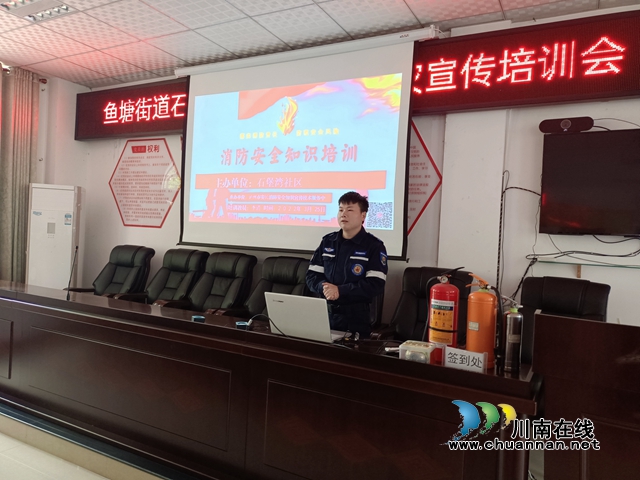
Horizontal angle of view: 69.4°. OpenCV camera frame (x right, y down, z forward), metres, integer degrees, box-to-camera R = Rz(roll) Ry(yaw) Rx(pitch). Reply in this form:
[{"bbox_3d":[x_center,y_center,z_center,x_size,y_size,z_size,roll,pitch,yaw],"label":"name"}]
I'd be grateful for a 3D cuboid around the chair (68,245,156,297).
[{"bbox_3d":[-2.139,0.656,4.732,0.640,1.190,0.700,3,1,28],"label":"chair"}]

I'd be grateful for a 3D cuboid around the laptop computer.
[{"bbox_3d":[-0.050,0.390,2.422,0.350,0.224,0.335,3,1,25],"label":"laptop computer"}]

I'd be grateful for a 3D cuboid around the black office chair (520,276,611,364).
[{"bbox_3d":[1.475,0.858,2.829,0.640,1.190,0.700,3,1,28],"label":"black office chair"}]

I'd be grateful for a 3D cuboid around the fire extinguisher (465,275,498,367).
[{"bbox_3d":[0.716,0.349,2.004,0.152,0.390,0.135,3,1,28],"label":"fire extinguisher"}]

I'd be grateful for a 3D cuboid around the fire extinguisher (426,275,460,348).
[{"bbox_3d":[0.563,0.333,2.046,0.160,0.405,0.140,3,1,28],"label":"fire extinguisher"}]

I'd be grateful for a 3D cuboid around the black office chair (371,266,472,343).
[{"bbox_3d":[0.724,0.816,3.224,0.640,1.190,0.700,3,1,28],"label":"black office chair"}]

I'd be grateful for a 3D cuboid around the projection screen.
[{"bbox_3d":[-0.342,-0.769,4.246,2.400,1.740,0.050,3,1,28],"label":"projection screen"}]

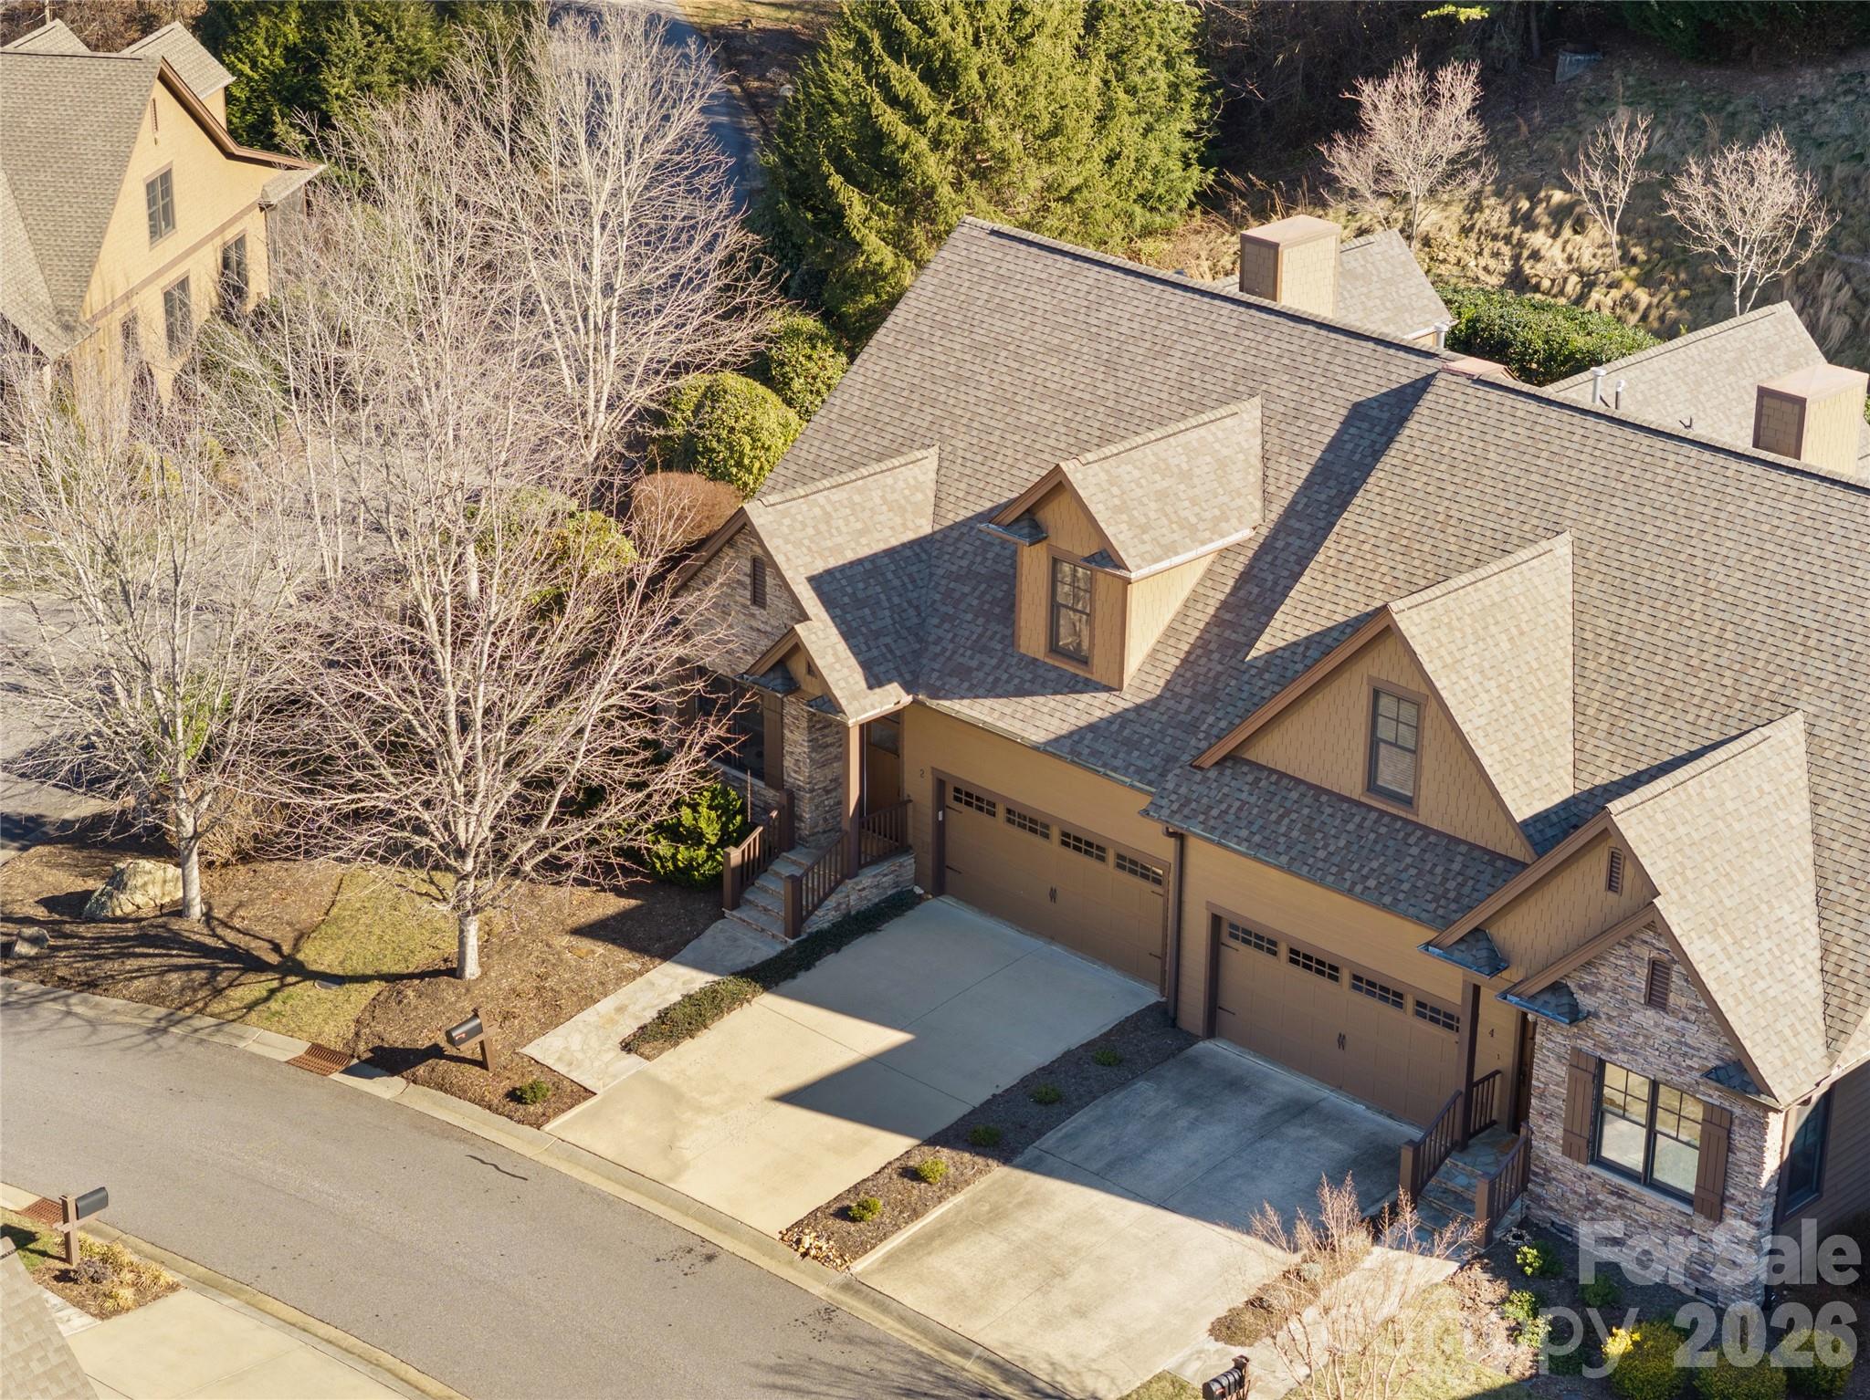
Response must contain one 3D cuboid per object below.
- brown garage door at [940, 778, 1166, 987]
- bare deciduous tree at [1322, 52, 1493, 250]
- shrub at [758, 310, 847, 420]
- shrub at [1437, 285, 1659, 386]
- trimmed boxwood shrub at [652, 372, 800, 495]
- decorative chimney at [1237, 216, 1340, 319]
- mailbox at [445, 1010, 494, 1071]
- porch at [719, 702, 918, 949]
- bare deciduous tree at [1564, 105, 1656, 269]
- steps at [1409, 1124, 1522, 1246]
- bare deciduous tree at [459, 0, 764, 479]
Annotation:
[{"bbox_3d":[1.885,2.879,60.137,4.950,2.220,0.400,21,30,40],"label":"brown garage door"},{"bbox_3d":[11.430,-13.078,89.884,4.200,5.000,4.100,4,23,7],"label":"bare deciduous tree"},{"bbox_3d":[-2.773,-7.239,82.913,2.200,2.400,2.200,1,23,0],"label":"shrub"},{"bbox_3d":[13.463,-8.011,83.616,5.600,1.900,2.800,21,30,40],"label":"shrub"},{"bbox_3d":[-4.257,-5.451,78.385,3.100,2.600,2.800,21,30,40],"label":"trimmed boxwood shrub"},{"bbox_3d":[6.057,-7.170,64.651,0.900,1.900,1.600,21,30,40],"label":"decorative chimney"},{"bbox_3d":[-7.050,5.209,57.535,0.300,1.120,0.720,16,27,32],"label":"mailbox"},{"bbox_3d":[-1.863,1.658,60.739,1.900,3.450,2.750,21,30,40],"label":"porch"},{"bbox_3d":[15.079,-11.445,84.522,2.010,3.690,1.910,1,23,0],"label":"bare deciduous tree"},{"bbox_3d":[7.747,6.958,53.716,1.400,0.880,2.200,21,30,40],"label":"steps"},{"bbox_3d":[-6.933,-9.443,78.357,6.500,9.800,6.500,-1,23,-5],"label":"bare deciduous tree"}]

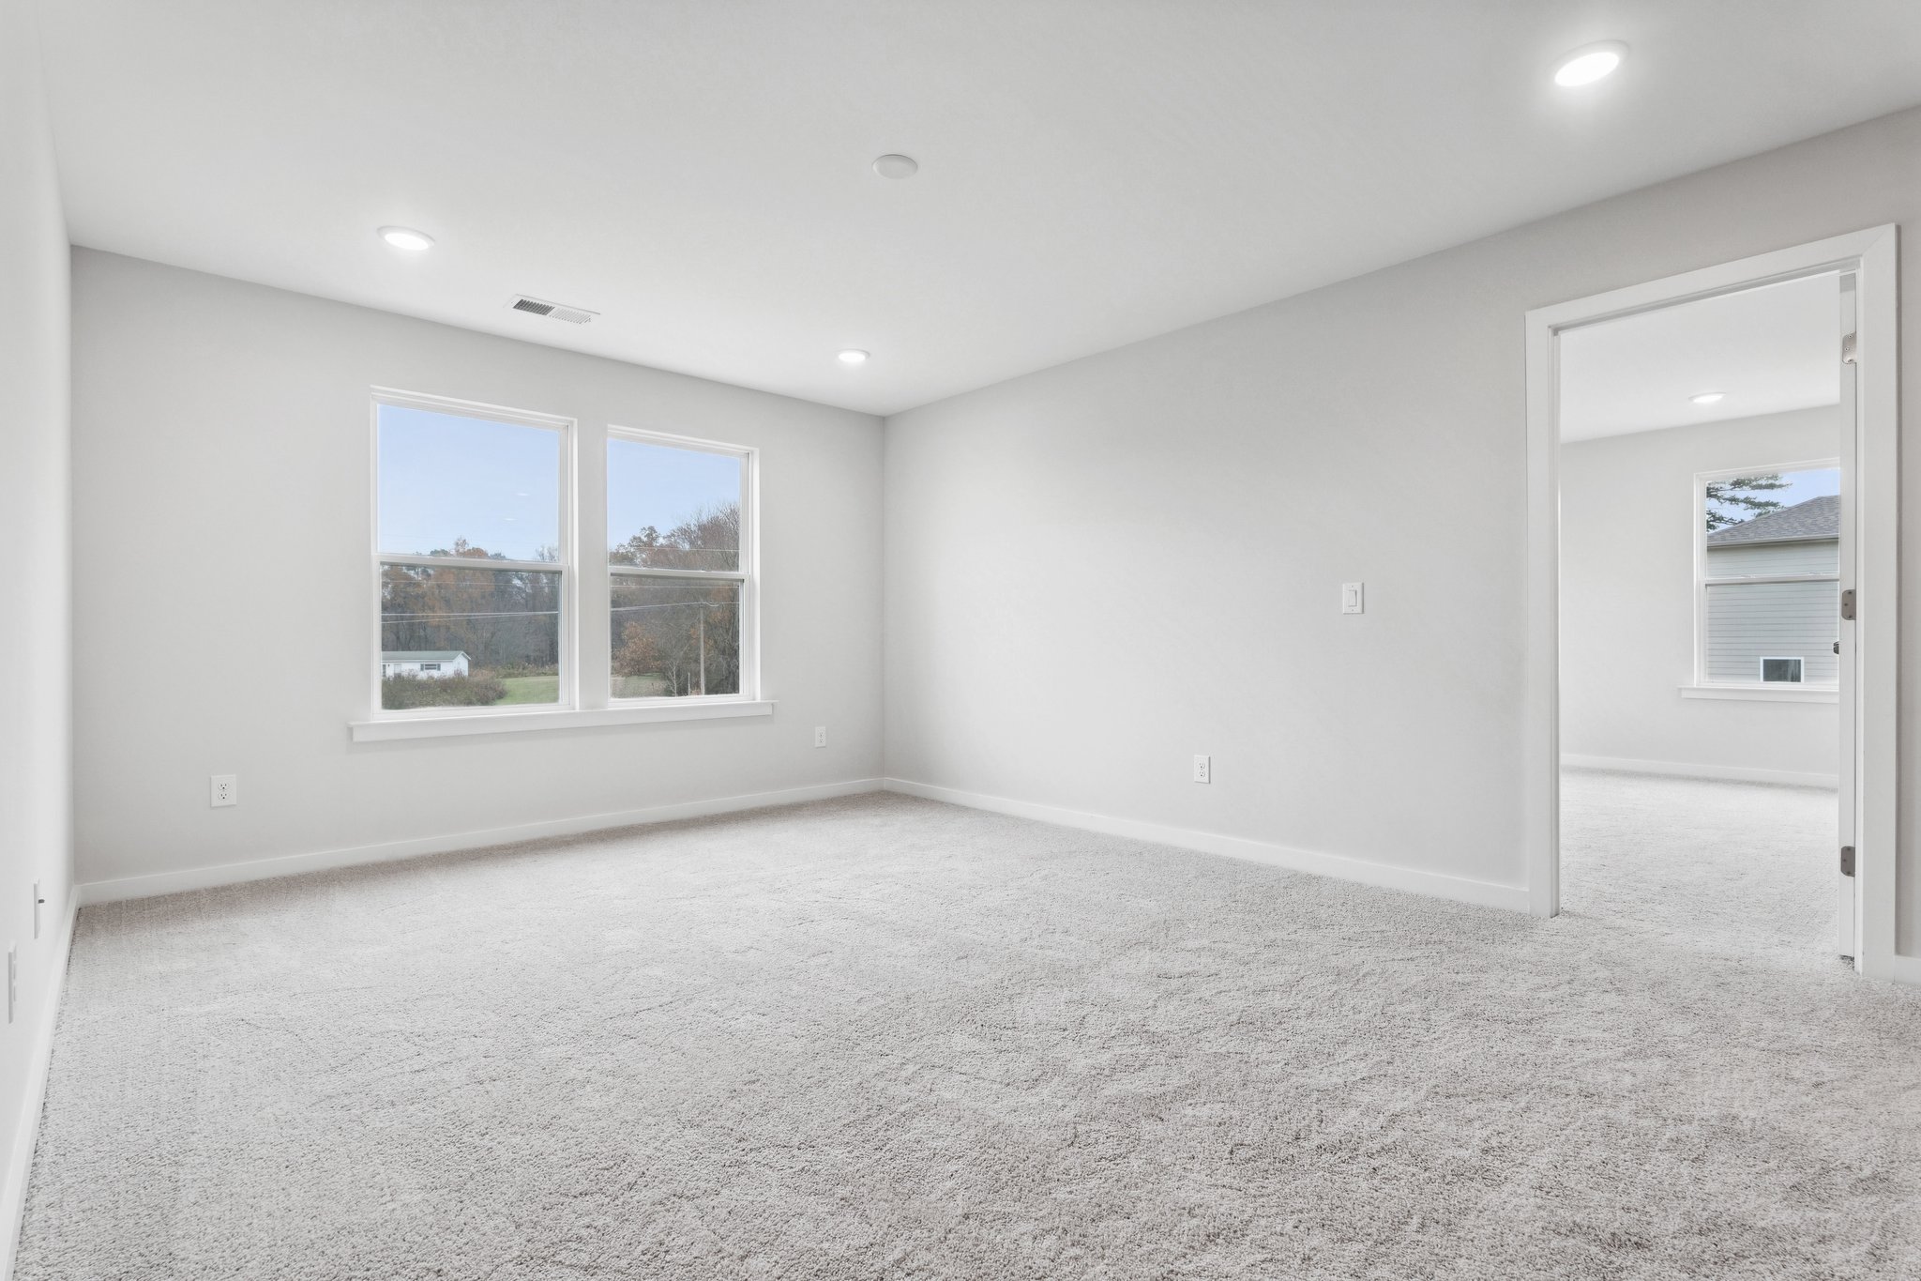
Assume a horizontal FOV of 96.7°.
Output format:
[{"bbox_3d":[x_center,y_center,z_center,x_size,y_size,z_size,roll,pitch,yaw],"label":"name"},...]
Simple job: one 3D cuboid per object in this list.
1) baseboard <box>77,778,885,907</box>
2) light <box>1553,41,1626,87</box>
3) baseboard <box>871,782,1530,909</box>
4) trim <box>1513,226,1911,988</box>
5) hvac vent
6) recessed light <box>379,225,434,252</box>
[{"bbox_3d":[-1.882,0.930,4.350,3.662,0.089,0.016,0,0,-41],"label":"baseboard"},{"bbox_3d":[1.601,-1.464,2.186,0.178,0.020,0.178,0,0,-41],"label":"light"},{"bbox_3d":[0.750,0.921,4.290,0.016,0.089,3.580,0,0,-45],"label":"baseboard"},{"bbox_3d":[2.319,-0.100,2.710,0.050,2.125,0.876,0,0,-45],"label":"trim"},{"bbox_3d":[-1.818,-1.457,3.806,0.345,0.018,0.195,0,0,-41],"label":"hvac vent"},{"bbox_3d":[-2.012,-1.453,3.106,0.180,0.020,0.180,0,0,-41],"label":"recessed light"}]

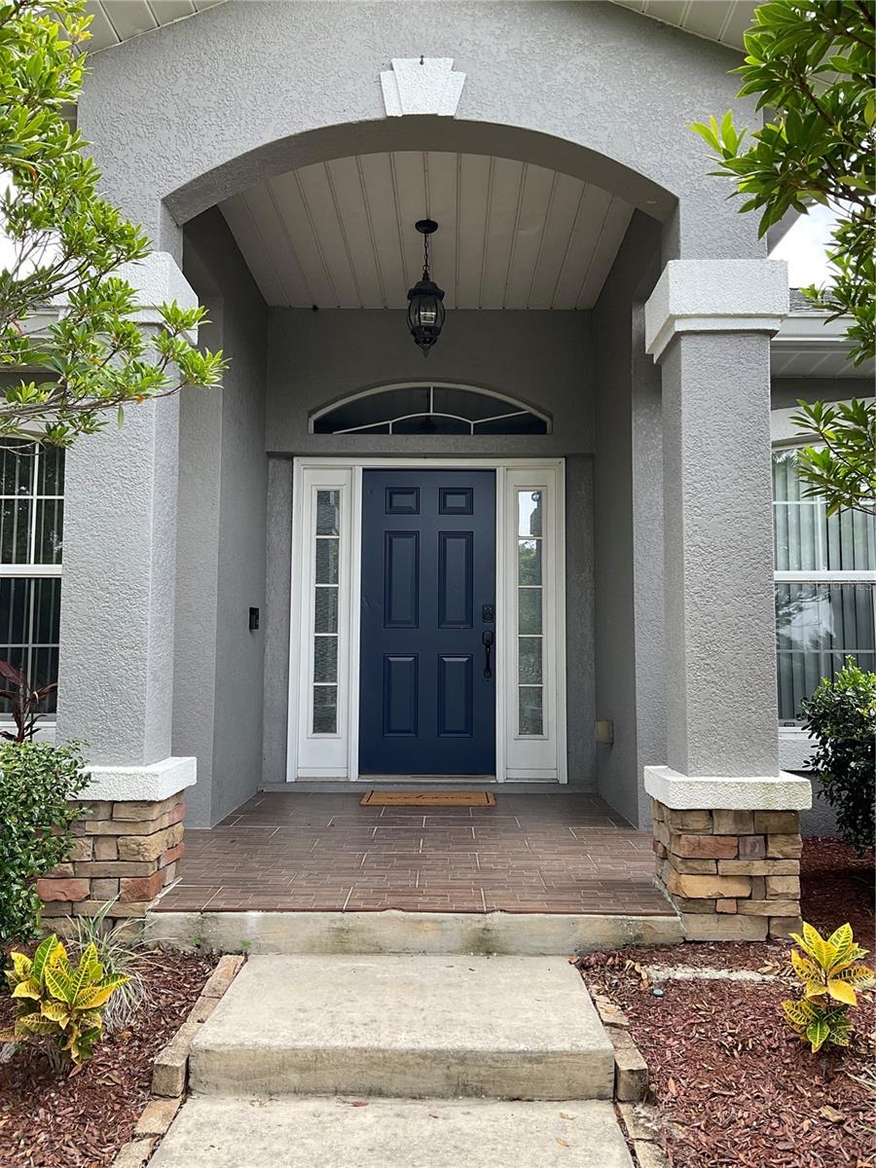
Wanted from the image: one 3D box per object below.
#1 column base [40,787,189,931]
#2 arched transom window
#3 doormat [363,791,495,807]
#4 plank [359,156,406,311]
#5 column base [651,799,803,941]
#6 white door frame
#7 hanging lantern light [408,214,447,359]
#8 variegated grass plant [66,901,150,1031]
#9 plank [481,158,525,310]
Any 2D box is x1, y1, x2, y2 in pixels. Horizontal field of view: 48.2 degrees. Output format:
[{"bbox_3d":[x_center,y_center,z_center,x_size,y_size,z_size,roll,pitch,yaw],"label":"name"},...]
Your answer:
[{"bbox_3d":[-1.186,0.989,3.571,0.430,0.450,0.450,0,-5,1],"label":"column base"},{"bbox_3d":[-0.048,-1.131,6.488,1.585,0.380,0.080,0,-5,1],"label":"arched transom window"},{"bbox_3d":[-0.053,1.306,5.958,0.790,0.015,0.510,0,-5,1],"label":"doormat"},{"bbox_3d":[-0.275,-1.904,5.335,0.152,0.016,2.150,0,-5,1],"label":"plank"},{"bbox_3d":[1.026,1.002,3.532,0.430,0.445,0.450,0,-5,1],"label":"column base"},{"bbox_3d":[-0.063,0.228,6.427,1.795,2.120,0.140,0,-5,1],"label":"white door frame"},{"bbox_3d":[-0.062,-1.551,5.150,0.195,0.722,0.195,0,-5,1],"label":"hanging lantern light"},{"bbox_3d":[-0.938,1.067,2.848,0.290,0.310,0.310,0,-5,1],"label":"variegated grass plant"},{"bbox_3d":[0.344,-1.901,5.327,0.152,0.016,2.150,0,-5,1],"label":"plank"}]

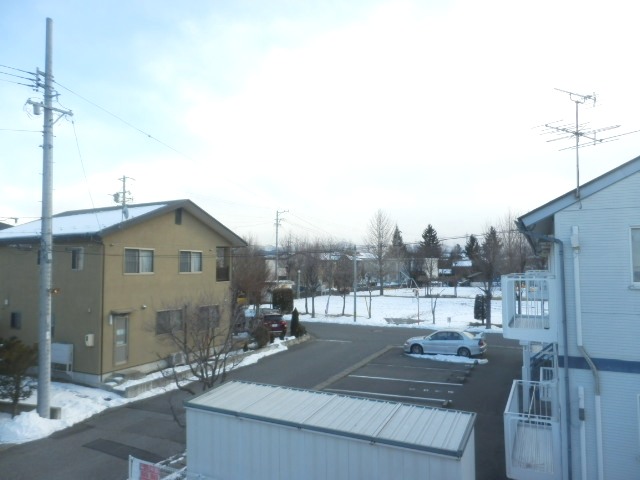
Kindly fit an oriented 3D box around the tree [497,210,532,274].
[{"bbox_3d":[26.397,1.964,60.218,4.739,12.282,4.739,-2,-4,24],"label":"tree"}]

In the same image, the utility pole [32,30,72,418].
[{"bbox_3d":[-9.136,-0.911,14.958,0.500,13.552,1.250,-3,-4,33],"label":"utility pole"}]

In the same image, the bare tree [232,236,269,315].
[{"bbox_3d":[-7.070,3.683,45.795,3.604,8.109,3.604,0,-4,-9],"label":"bare tree"}]

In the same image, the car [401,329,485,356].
[{"bbox_3d":[6.819,5.616,24.443,4.350,1.420,1.760,-3,-4,27],"label":"car"}]

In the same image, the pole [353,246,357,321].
[{"bbox_3d":[3.079,3.862,38.813,0.240,6.595,0.240,-1,-4,4],"label":"pole"}]

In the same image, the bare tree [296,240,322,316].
[{"bbox_3d":[-1.021,3.666,43.158,2.547,7.640,2.547,-1,-3,-1],"label":"bare tree"}]

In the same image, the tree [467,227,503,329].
[{"bbox_3d":[12.679,2.790,33.788,2.807,7.819,2.807,-2,-4,20],"label":"tree"}]

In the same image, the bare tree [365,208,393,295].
[{"bbox_3d":[9.793,1.949,73.647,4.669,14.445,4.669,-1,-4,8],"label":"bare tree"}]

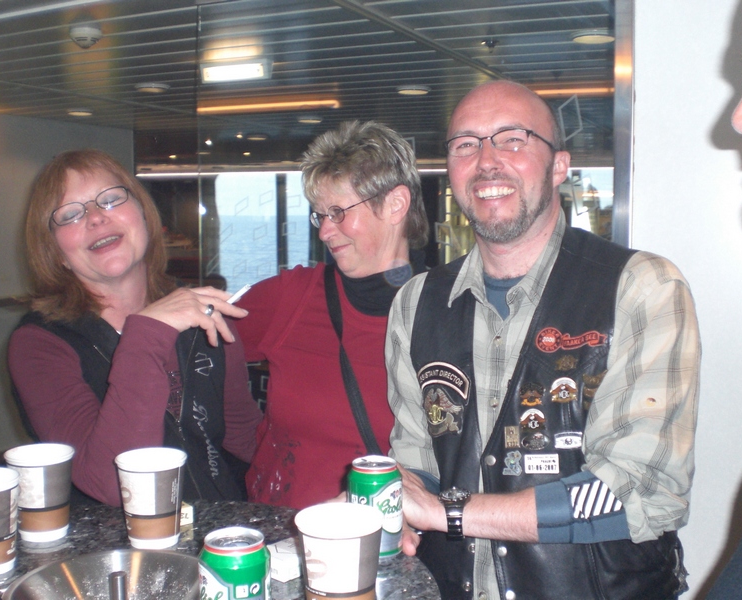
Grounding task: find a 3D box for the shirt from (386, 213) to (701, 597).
[{"bbox_3d":[0.254,0.200,1.295,0.480,0.640,0.310,3,6,24],"label":"shirt"}]

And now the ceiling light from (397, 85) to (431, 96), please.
[{"bbox_3d":[0.212,-1.047,4.388,0.160,0.026,0.160,0,6,0],"label":"ceiling light"}]

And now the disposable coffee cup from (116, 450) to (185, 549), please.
[{"bbox_3d":[-0.275,0.251,1.103,0.089,0.110,0.089,0,6,0],"label":"disposable coffee cup"}]

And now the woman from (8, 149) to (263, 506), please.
[{"bbox_3d":[-0.405,0.555,1.510,0.480,1.620,0.420,-4,7,-38],"label":"woman"}]

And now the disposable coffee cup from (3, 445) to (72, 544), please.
[{"bbox_3d":[-0.422,0.247,1.118,0.089,0.110,0.089,0,6,0],"label":"disposable coffee cup"}]

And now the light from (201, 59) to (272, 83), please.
[{"bbox_3d":[-0.551,-0.942,3.614,0.300,0.085,0.050,3,6,24],"label":"light"}]

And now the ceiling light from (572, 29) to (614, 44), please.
[{"bbox_3d":[0.764,-0.906,3.022,0.155,0.026,0.155,3,6,24],"label":"ceiling light"}]

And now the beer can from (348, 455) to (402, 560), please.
[{"bbox_3d":[0.005,0.253,1.073,0.066,0.115,0.066,0,6,0],"label":"beer can"}]

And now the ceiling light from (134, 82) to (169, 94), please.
[{"bbox_3d":[-1.067,-1.036,4.290,0.165,0.026,0.165,3,6,24],"label":"ceiling light"}]

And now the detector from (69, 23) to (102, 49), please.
[{"bbox_3d":[-0.943,-0.870,2.905,0.108,0.065,0.108,0,6,0],"label":"detector"}]

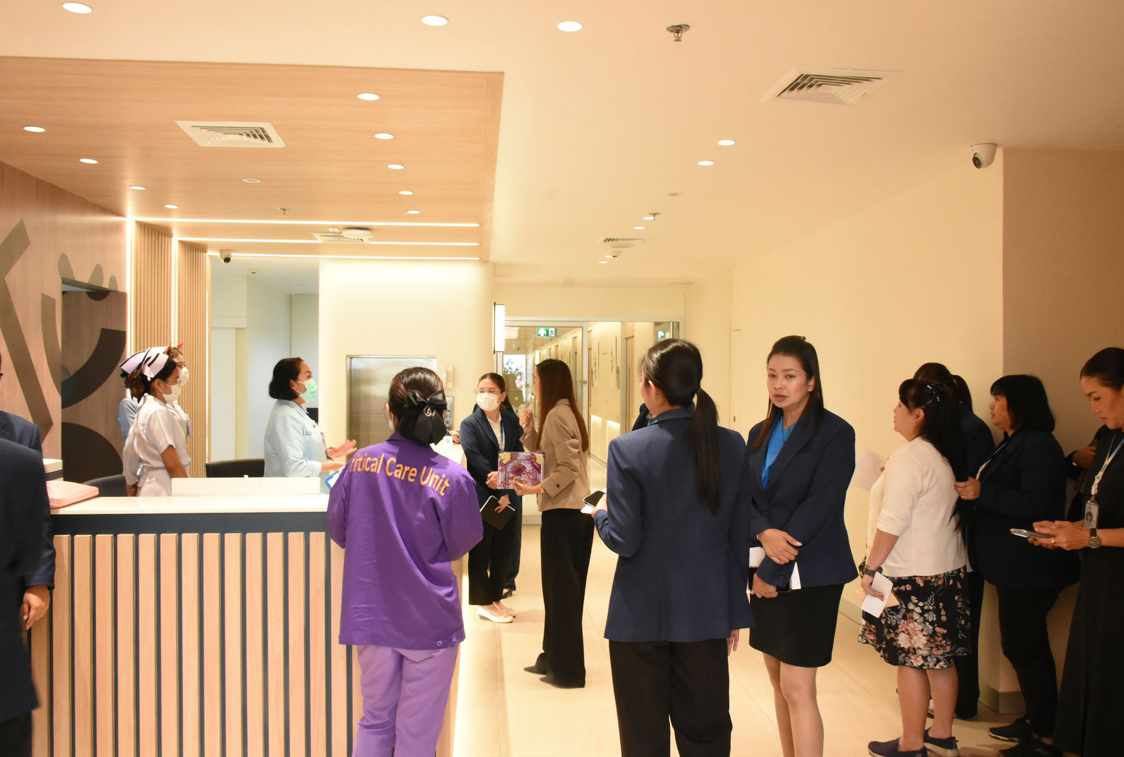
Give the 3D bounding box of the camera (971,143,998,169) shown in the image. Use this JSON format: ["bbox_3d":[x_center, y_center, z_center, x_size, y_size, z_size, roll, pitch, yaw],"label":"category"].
[{"bbox_3d":[1.892,-0.994,4.240,0.115,0.100,0.110,0,0,-6],"label":"camera"}]

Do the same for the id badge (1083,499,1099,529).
[{"bbox_3d":[1.490,0.386,2.660,0.010,0.092,0.056,0,0,-22],"label":"id badge"}]

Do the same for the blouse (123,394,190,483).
[{"bbox_3d":[-2.178,0.321,5.100,0.340,0.500,0.420,0,0,-26],"label":"blouse"}]

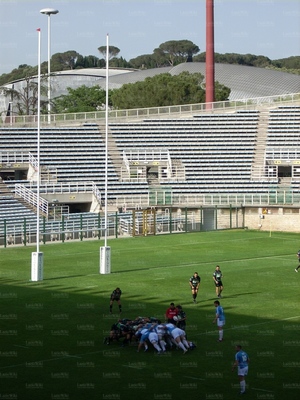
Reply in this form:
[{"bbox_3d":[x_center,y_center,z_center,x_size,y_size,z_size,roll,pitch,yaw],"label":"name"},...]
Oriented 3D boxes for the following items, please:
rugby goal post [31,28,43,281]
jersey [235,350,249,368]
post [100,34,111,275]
[{"bbox_3d":[-6.959,-2.805,81.400,0.480,15.600,0.500,3,4,45],"label":"rugby goal post"},{"bbox_3d":[3.297,5.711,46.700,0.530,0.680,0.330,-1,3,-34],"label":"jersey"},{"bbox_3d":[-2.850,-3.008,85.400,0.480,15.600,0.500,3,4,45],"label":"post"}]

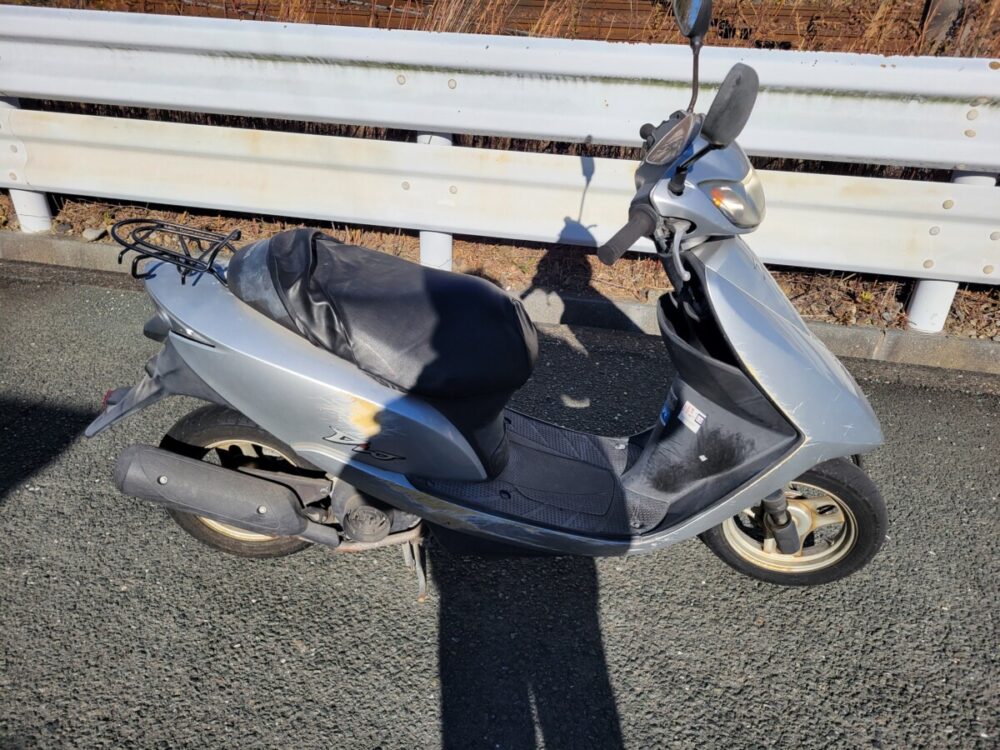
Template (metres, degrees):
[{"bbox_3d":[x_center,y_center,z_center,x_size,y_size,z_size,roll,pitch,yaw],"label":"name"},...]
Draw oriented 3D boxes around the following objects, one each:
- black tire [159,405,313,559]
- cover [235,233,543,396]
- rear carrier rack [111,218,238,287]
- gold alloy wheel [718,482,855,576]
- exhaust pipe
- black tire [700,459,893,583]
[{"bbox_3d":[-0.542,0.237,1.631,0.408,0.408,0.090,1,29,-1],"label":"black tire"},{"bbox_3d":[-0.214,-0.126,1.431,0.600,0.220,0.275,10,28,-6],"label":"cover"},{"bbox_3d":[-0.599,-0.222,1.378,0.230,0.100,0.170,1,29,-1],"label":"rear carrier rack"},{"bbox_3d":[0.643,0.323,1.678,0.277,0.277,0.075,8,36,11],"label":"gold alloy wheel"},{"bbox_3d":[-0.532,0.246,1.487,0.436,0.125,0.120,19,27,-10],"label":"exhaust pipe"},{"bbox_3d":[0.643,0.323,1.678,0.408,0.408,0.090,8,36,11],"label":"black tire"}]

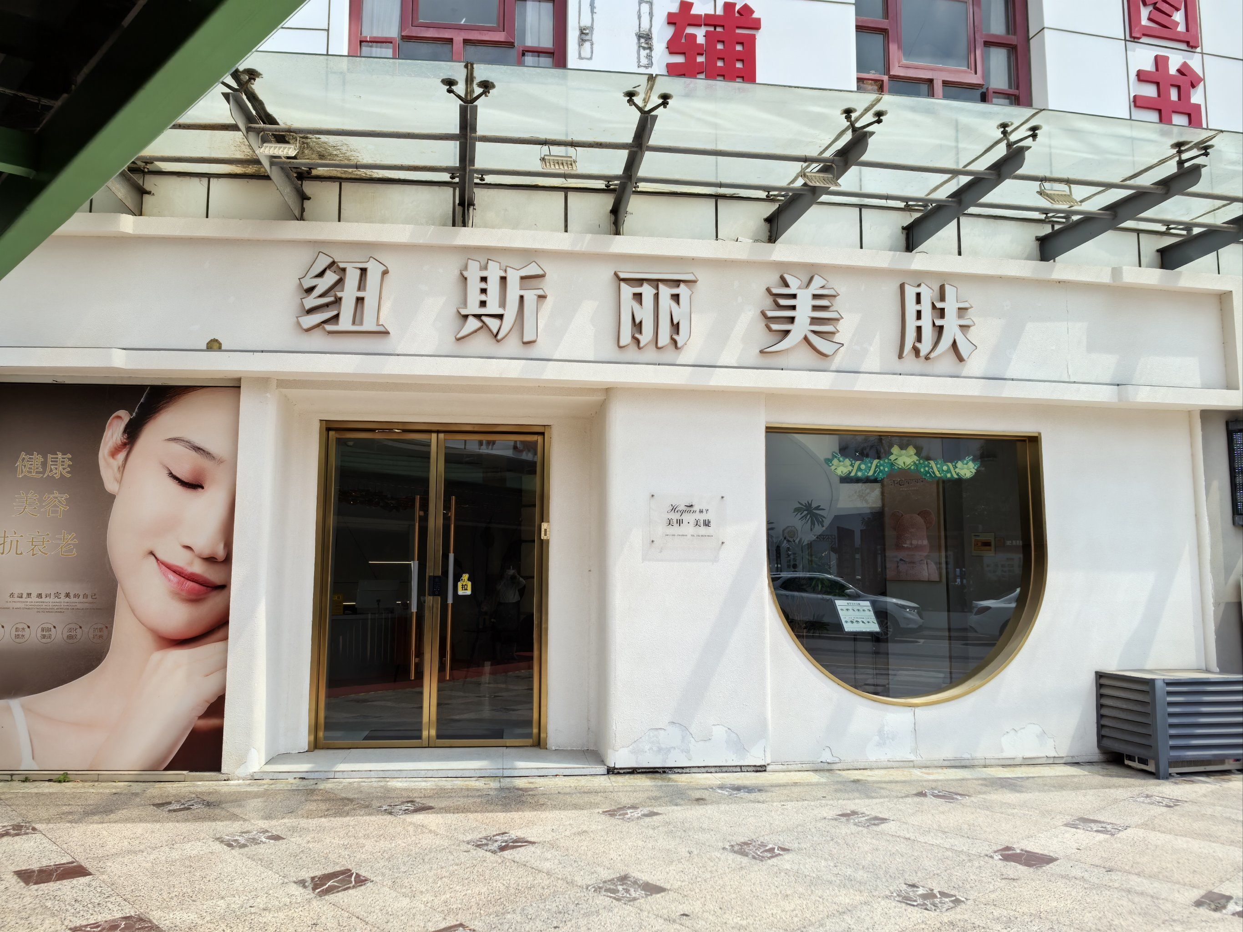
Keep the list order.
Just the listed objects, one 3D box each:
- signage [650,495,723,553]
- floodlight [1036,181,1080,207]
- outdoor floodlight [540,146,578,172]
[{"bbox_3d":[0.510,0.417,7.494,0.593,0.397,0.030,1,-6,-7],"label":"signage"},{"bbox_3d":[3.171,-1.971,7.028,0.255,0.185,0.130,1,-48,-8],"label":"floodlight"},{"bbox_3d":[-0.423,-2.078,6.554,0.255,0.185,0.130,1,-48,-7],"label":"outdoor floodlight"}]

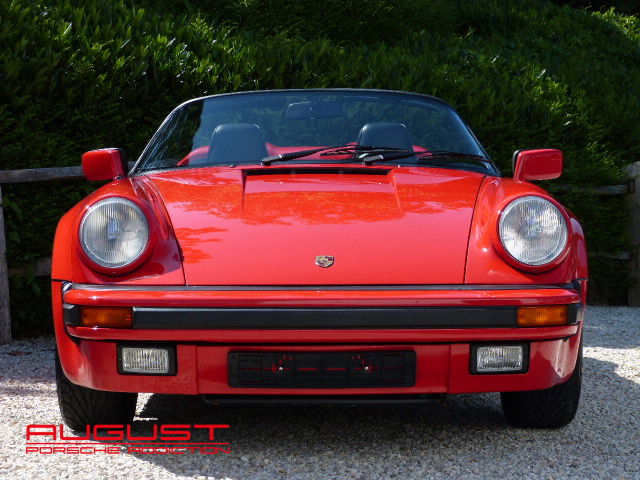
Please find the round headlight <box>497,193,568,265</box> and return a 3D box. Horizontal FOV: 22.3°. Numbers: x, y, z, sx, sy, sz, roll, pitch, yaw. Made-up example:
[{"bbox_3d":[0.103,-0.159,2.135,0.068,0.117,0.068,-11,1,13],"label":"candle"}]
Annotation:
[{"bbox_3d":[0.629,-0.026,4.790,0.210,0.220,0.140,0,1,-1],"label":"round headlight"}]

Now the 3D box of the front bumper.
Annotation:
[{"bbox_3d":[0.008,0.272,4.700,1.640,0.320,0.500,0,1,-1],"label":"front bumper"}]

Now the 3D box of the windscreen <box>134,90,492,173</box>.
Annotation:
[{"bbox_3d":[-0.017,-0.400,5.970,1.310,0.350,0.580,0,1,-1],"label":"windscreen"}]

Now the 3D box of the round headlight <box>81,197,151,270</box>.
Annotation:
[{"bbox_3d":[-0.602,-0.022,4.780,0.210,0.220,0.140,0,1,-1],"label":"round headlight"}]

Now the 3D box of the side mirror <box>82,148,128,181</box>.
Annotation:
[{"bbox_3d":[-0.795,-0.278,6.020,0.185,0.120,0.100,0,1,-1],"label":"side mirror"}]

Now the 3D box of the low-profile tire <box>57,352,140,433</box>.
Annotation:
[{"bbox_3d":[-0.719,0.308,5.300,0.215,0.630,0.630,0,1,-1],"label":"low-profile tire"}]

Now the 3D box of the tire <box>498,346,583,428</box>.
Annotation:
[{"bbox_3d":[0.713,0.304,5.310,0.215,0.630,0.630,0,1,-1],"label":"tire"}]

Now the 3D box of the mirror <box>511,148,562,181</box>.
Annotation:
[{"bbox_3d":[0.805,-0.278,6.020,0.185,0.120,0.100,0,1,-1],"label":"mirror"}]

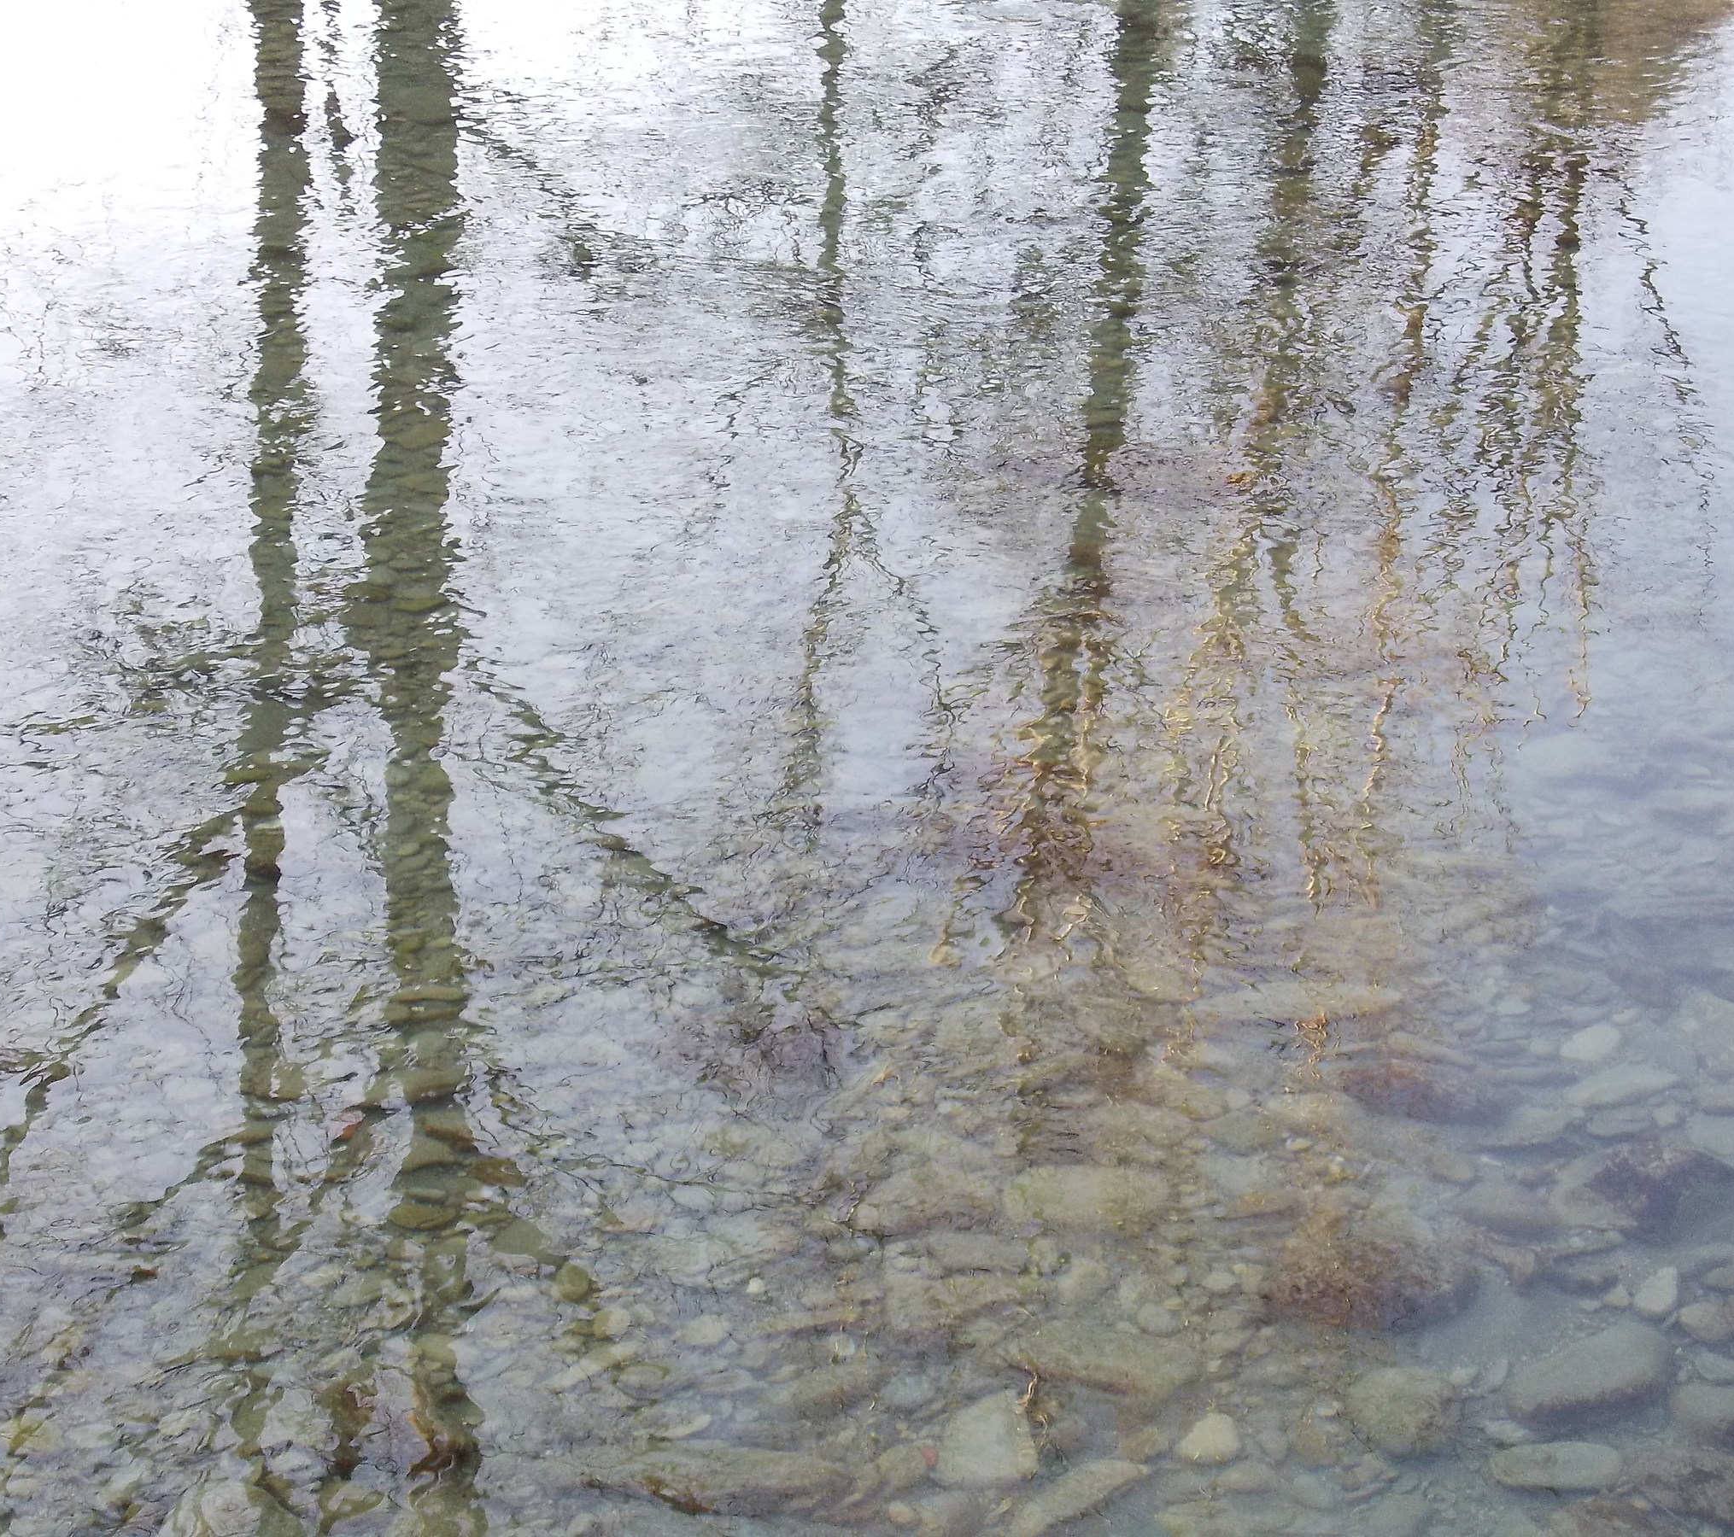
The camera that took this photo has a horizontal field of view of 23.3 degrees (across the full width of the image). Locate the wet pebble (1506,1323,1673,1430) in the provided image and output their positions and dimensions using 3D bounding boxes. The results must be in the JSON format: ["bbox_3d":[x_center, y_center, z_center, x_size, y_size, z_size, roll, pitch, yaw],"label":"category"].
[{"bbox_3d":[0.709,0.596,4.126,0.176,0.057,0.107,-10,22,-26],"label":"wet pebble"}]

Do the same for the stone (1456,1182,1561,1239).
[{"bbox_3d":[0.685,0.471,4.484,0.112,0.056,0.070,0,25,0],"label":"stone"}]

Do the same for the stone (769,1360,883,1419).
[{"bbox_3d":[-0.041,0.617,4.178,0.118,0.050,0.067,-3,25,-7],"label":"stone"}]

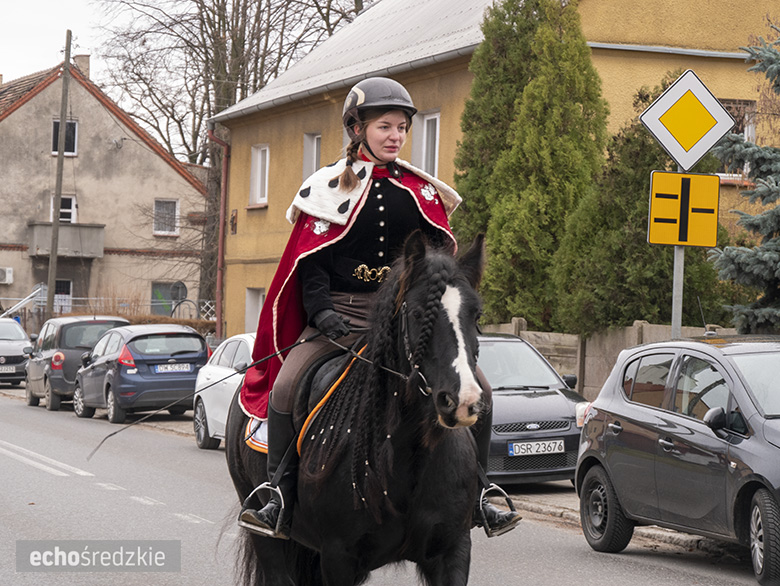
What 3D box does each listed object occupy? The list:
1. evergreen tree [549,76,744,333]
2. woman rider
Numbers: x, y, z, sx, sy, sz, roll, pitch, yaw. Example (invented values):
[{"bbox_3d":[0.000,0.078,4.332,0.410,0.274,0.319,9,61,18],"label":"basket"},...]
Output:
[{"bbox_3d":[3.132,-0.341,33.604,2.350,4.560,2.300,2,-1,-17],"label":"evergreen tree"},{"bbox_3d":[-0.035,0.051,9.050,0.880,1.500,0.760,2,-1,-15],"label":"woman rider"}]

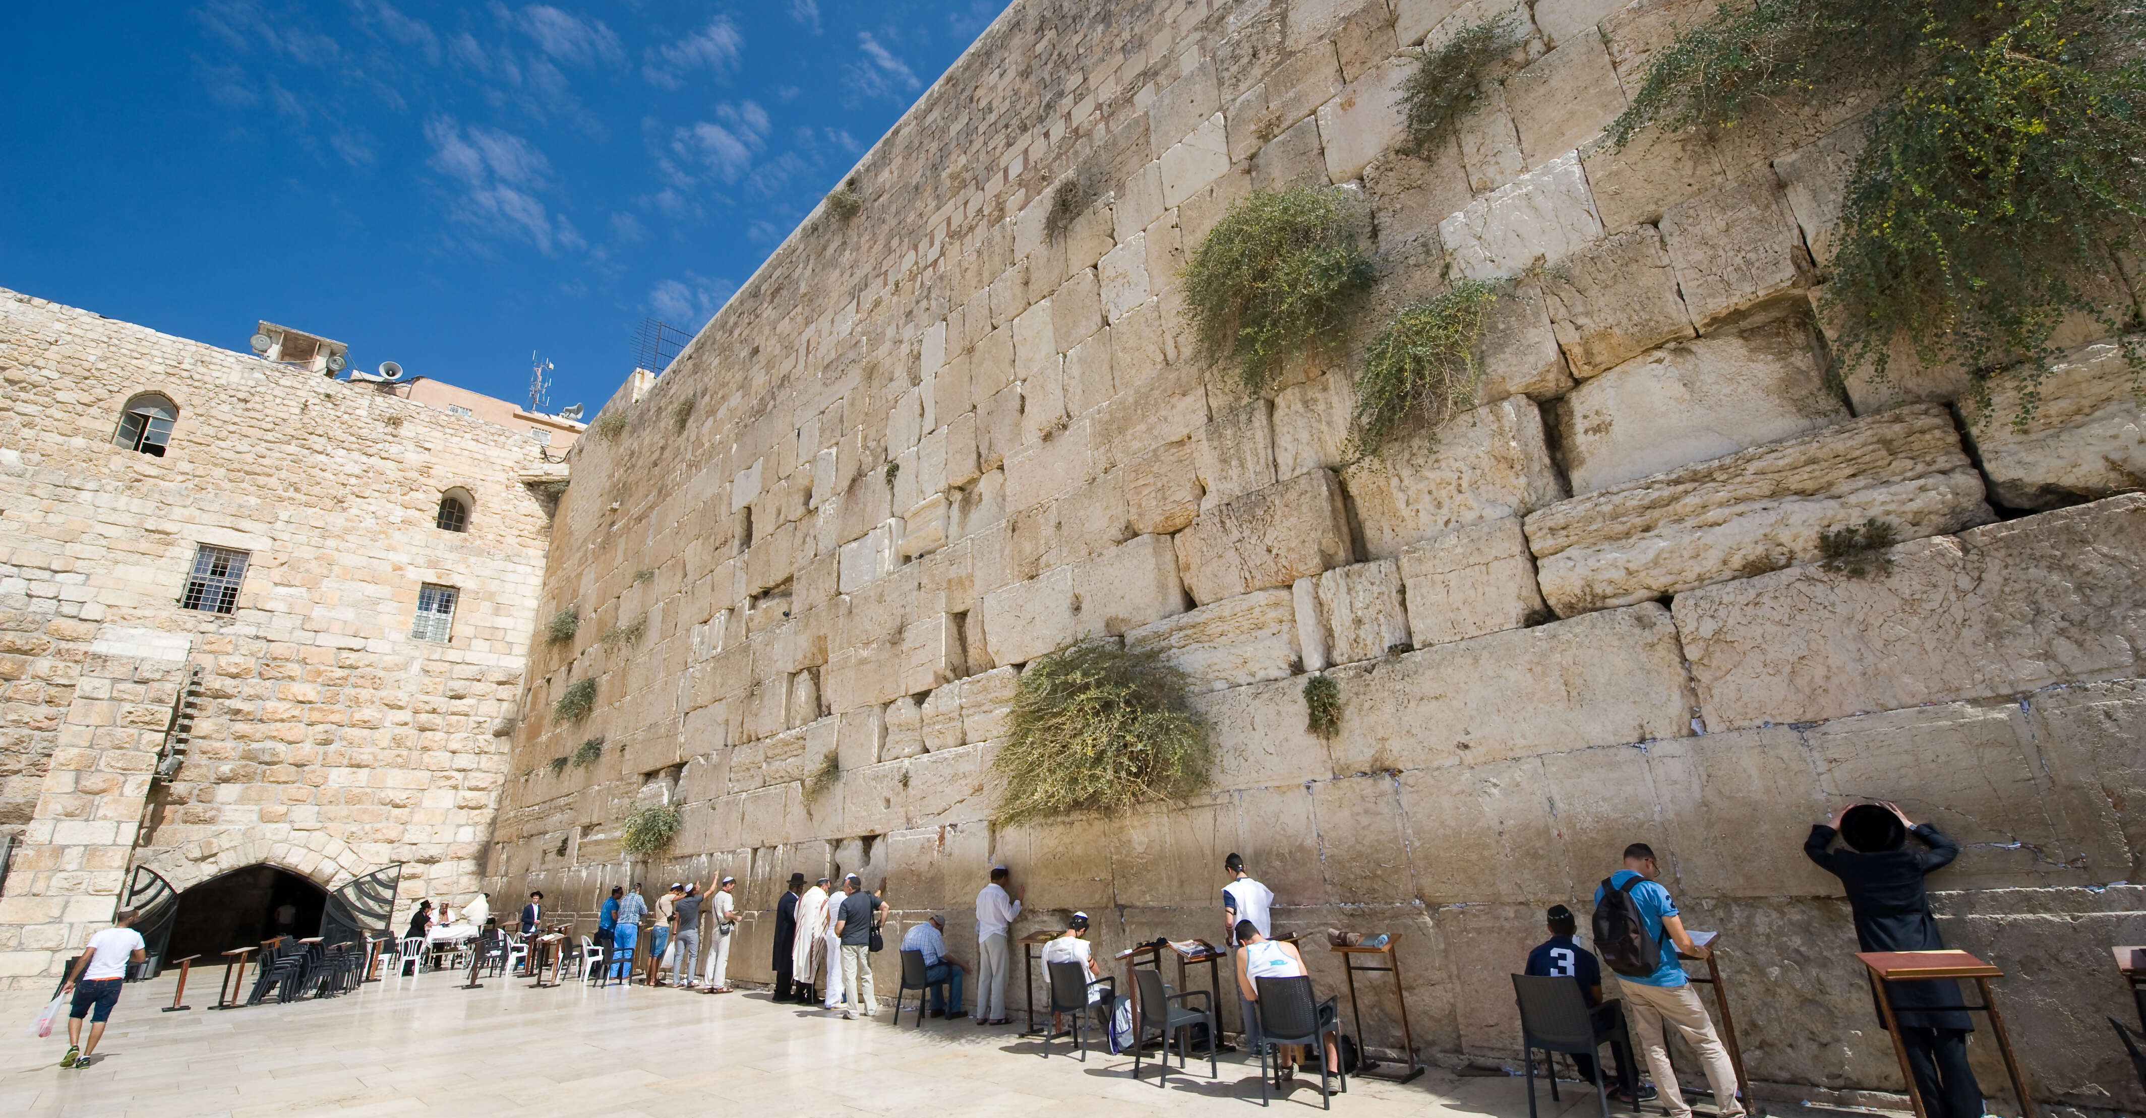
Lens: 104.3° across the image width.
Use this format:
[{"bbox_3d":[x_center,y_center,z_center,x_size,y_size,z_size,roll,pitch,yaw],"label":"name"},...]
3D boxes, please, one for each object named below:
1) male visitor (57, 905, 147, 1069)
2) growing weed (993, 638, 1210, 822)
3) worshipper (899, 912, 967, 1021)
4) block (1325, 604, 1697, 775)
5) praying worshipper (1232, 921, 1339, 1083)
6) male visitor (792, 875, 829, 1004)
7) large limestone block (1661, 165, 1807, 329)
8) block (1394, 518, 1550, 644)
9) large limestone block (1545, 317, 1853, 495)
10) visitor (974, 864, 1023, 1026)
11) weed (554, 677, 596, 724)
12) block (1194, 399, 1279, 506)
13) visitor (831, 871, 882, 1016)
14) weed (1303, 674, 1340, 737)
[{"bbox_3d":[-12.285,5.441,10.611,0.560,1.770,0.450,11,-25,-36],"label":"male visitor"},{"bbox_3d":[0.299,2.091,10.299,2.600,2.100,1.000,-21,-27,40],"label":"growing weed"},{"bbox_3d":[-1.818,5.243,10.694,0.500,1.230,0.800,-18,-24,34],"label":"worshipper"},{"bbox_3d":[3.939,1.348,7.713,3.050,1.047,0.900,-21,-27,40],"label":"block"},{"bbox_3d":[1.732,3.583,6.697,0.600,1.200,0.800,-13,-23,25],"label":"praying worshipper"},{"bbox_3d":[-4.059,5.905,12.903,0.480,1.760,0.420,-18,-24,34],"label":"male visitor"},{"bbox_3d":[5.769,-2.558,7.250,0.800,1.179,0.700,-20,-26,38],"label":"large limestone block"},{"bbox_3d":[3.900,0.340,7.972,1.192,0.950,0.700,-21,-27,40],"label":"block"},{"bbox_3d":[5.342,-1.177,7.192,1.890,0.965,0.750,-21,-27,40],"label":"large limestone block"},{"bbox_3d":[-0.931,4.806,10.454,0.500,1.770,0.500,-21,-27,40],"label":"visitor"},{"bbox_3d":[-15.947,4.485,26.627,1.500,1.350,0.800,-21,-27,40],"label":"weed"},{"bbox_3d":[2.290,-1.247,10.713,1.119,1.193,0.700,-21,-27,40],"label":"block"},{"bbox_3d":[-2.958,5.327,11.530,0.580,1.780,0.420,-2,-20,-6],"label":"visitor"},{"bbox_3d":[2.509,1.463,8.390,0.300,0.650,0.240,-20,-26,38],"label":"weed"}]

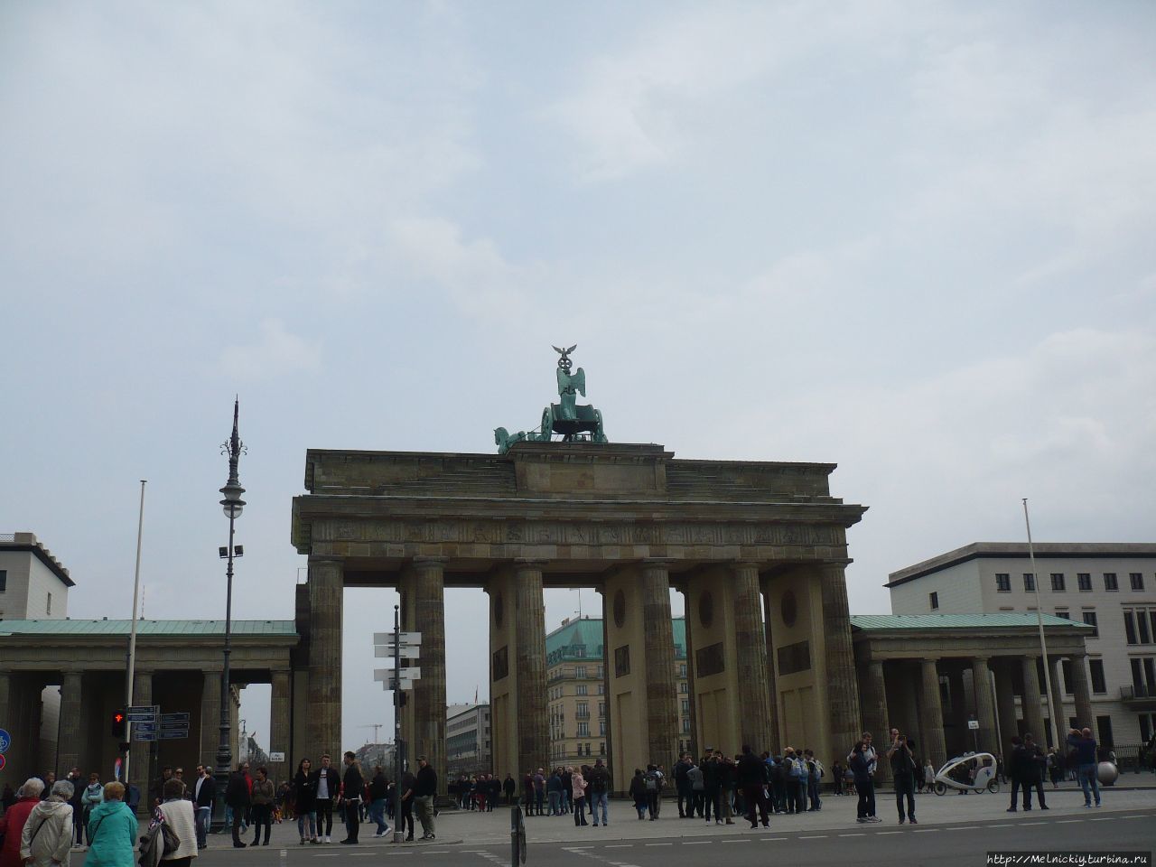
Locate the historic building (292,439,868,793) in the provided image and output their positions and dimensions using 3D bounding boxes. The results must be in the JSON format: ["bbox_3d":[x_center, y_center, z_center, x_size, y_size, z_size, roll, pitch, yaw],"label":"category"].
[{"bbox_3d":[0.019,11.608,69.894,33.400,20.300,11.600,2,-17,-14],"label":"historic building"}]

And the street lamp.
[{"bbox_3d":[-10.659,5.191,35.762,0.850,13.325,0.850,2,-16,-14],"label":"street lamp"}]

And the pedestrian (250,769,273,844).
[{"bbox_3d":[-7.084,8.344,26.156,0.520,1.630,0.380,-10,-18,24],"label":"pedestrian"}]

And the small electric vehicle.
[{"bbox_3d":[15.921,13.901,47.862,2.850,1.700,1.080,2,-17,-13],"label":"small electric vehicle"}]

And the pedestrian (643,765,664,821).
[{"bbox_3d":[2.402,11.583,37.684,0.500,1.700,0.450,-3,-16,3],"label":"pedestrian"}]

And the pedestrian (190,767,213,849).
[{"bbox_3d":[-8.136,8.099,25.328,0.520,1.727,0.340,-12,-18,33],"label":"pedestrian"}]

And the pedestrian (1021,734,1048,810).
[{"bbox_3d":[10.690,8.022,27.730,0.580,1.740,0.420,-5,-16,11],"label":"pedestrian"}]

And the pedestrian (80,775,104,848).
[{"bbox_3d":[-11.418,8.867,27.442,0.560,1.660,0.380,-2,-16,-2],"label":"pedestrian"}]

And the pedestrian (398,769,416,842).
[{"bbox_3d":[-3.776,8.136,25.813,0.340,1.609,0.460,10,-19,-36],"label":"pedestrian"}]

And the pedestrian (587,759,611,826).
[{"bbox_3d":[0.563,10.081,32.865,0.580,1.810,0.420,-2,-16,0],"label":"pedestrian"}]

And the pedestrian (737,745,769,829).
[{"bbox_3d":[3.924,7.900,26.142,0.620,1.780,0.420,-2,-16,0],"label":"pedestrian"}]

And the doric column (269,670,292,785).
[{"bbox_3d":[-15.288,15.631,60.093,1.150,7.150,1.150,2,-17,-14],"label":"doric column"}]

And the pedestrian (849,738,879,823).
[{"bbox_3d":[5.988,7.224,24.486,0.450,1.740,0.580,-13,-20,33],"label":"pedestrian"}]

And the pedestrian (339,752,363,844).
[{"bbox_3d":[-4.698,7.548,24.270,0.480,1.810,0.500,3,-16,-16],"label":"pedestrian"}]

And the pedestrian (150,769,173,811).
[{"bbox_3d":[-9.518,8.538,26.749,0.520,1.730,0.360,-4,-16,5],"label":"pedestrian"}]

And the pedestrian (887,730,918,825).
[{"bbox_3d":[6.587,6.952,23.742,0.560,1.832,0.450,3,-16,-18],"label":"pedestrian"}]

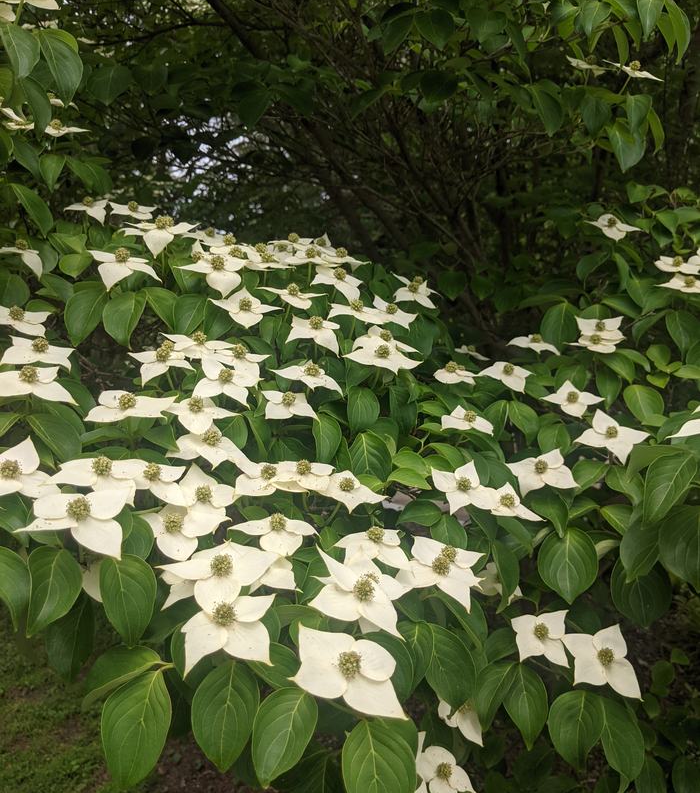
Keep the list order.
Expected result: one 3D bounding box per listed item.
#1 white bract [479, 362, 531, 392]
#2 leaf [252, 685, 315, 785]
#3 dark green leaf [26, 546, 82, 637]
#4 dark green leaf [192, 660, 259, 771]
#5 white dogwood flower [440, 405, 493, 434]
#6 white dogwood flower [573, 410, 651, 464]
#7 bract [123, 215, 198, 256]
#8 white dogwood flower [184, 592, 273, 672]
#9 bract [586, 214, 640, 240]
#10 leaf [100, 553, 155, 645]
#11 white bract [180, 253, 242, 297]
[{"bbox_3d":[0.251,-0.033,1.190,0.080,0.027,0.072,0,35,0],"label":"white bract"},{"bbox_3d":[-0.050,0.258,0.550,0.046,0.080,0.018,19,-14,2],"label":"leaf"},{"bbox_3d":[-0.253,0.166,0.620,0.042,0.080,0.020,19,-15,-1],"label":"dark green leaf"},{"bbox_3d":[-0.102,0.262,0.600,0.051,0.087,0.020,0,-8,0],"label":"dark green leaf"},{"bbox_3d":[0.168,0.033,1.060,0.074,0.026,0.072,0,28,0],"label":"white dogwood flower"},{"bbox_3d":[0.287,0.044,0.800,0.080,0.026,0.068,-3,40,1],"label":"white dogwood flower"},{"bbox_3d":[-0.239,-0.203,0.920,0.090,0.034,0.080,0,28,0],"label":"bract"},{"bbox_3d":[-0.093,0.182,0.560,0.077,0.030,0.077,-6,30,3],"label":"white dogwood flower"},{"bbox_3d":[0.455,-0.293,1.260,0.082,0.025,0.070,0,40,0],"label":"bract"},{"bbox_3d":[-0.186,0.171,0.610,0.047,0.080,0.018,-9,-13,-5],"label":"leaf"},{"bbox_3d":[-0.166,-0.146,0.870,0.080,0.033,0.075,0,30,0],"label":"white bract"}]

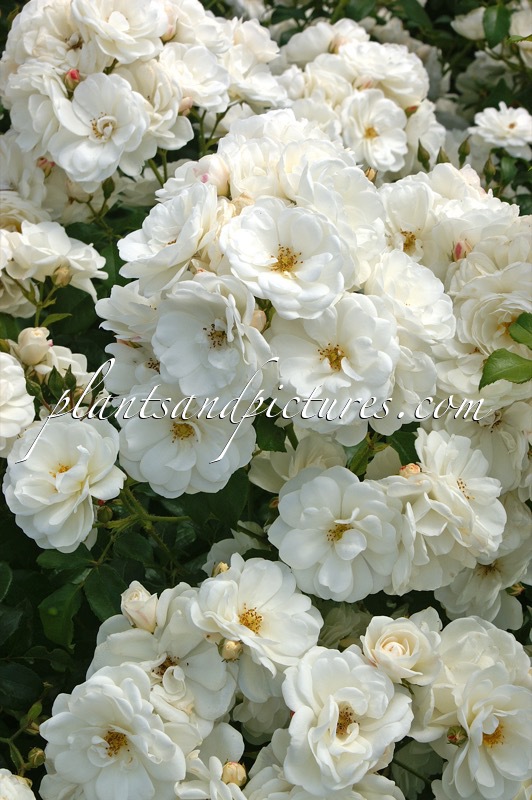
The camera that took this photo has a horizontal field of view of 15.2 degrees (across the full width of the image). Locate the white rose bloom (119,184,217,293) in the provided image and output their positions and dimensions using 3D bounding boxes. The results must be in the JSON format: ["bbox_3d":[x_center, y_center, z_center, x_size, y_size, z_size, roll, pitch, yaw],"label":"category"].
[{"bbox_3d":[-0.057,-0.095,1.180,0.068,0.040,0.066,-51,45,0],"label":"white rose bloom"}]

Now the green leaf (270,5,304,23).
[{"bbox_3d":[0.015,-0.274,1.420,0.027,0.011,0.017,0,60,0],"label":"green leaf"}]

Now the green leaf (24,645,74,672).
[{"bbox_3d":[-0.138,0.165,1.270,0.033,0.006,0.022,2,41,3],"label":"green leaf"}]

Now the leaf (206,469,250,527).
[{"bbox_3d":[-0.024,0.058,1.220,0.029,0.042,0.012,7,-17,2],"label":"leaf"}]

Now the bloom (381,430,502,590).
[{"bbox_3d":[0.101,0.064,1.140,0.075,0.085,0.060,-14,-8,-27],"label":"bloom"}]

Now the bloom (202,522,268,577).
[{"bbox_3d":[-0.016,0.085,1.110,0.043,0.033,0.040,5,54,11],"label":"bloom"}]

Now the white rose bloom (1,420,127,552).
[{"bbox_3d":[-0.111,0.046,1.090,0.067,0.072,0.043,0,-17,6],"label":"white rose bloom"}]

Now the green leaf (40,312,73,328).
[{"bbox_3d":[-0.131,-0.050,1.250,0.021,0.004,0.009,-23,37,-2],"label":"green leaf"}]

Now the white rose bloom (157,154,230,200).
[{"bbox_3d":[-0.047,-0.142,1.290,0.052,0.045,0.045,15,66,27],"label":"white rose bloom"}]

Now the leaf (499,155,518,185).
[{"bbox_3d":[0.155,-0.147,1.280,0.013,0.008,0.023,3,69,1],"label":"leaf"}]

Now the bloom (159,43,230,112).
[{"bbox_3d":[-0.052,-0.234,1.450,0.054,0.043,0.052,-11,67,-21],"label":"bloom"}]

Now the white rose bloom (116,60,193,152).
[{"bbox_3d":[-0.077,-0.199,1.360,0.060,0.066,0.042,-19,-13,-27],"label":"white rose bloom"}]

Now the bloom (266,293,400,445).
[{"bbox_3d":[0.036,-0.018,1.060,0.071,0.075,0.042,0,-9,-2],"label":"bloom"}]

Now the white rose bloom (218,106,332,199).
[{"bbox_3d":[0.006,-0.160,1.310,0.078,0.055,0.062,0,60,0],"label":"white rose bloom"}]

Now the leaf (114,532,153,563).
[{"bbox_3d":[-0.074,0.082,1.110,0.024,0.010,0.020,-17,61,-9],"label":"leaf"}]

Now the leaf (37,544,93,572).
[{"bbox_3d":[-0.124,0.098,1.230,0.037,0.006,0.024,-2,41,-2],"label":"leaf"}]

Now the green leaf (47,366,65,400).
[{"bbox_3d":[-0.116,-0.009,1.100,0.009,0.018,0.009,7,18,0],"label":"green leaf"}]

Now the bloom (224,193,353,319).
[{"bbox_3d":[0.012,-0.080,1.130,0.070,0.038,0.068,3,63,5],"label":"bloom"}]

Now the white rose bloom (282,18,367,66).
[{"bbox_3d":[0.047,-0.283,1.600,0.070,0.045,0.062,0,32,0],"label":"white rose bloom"}]

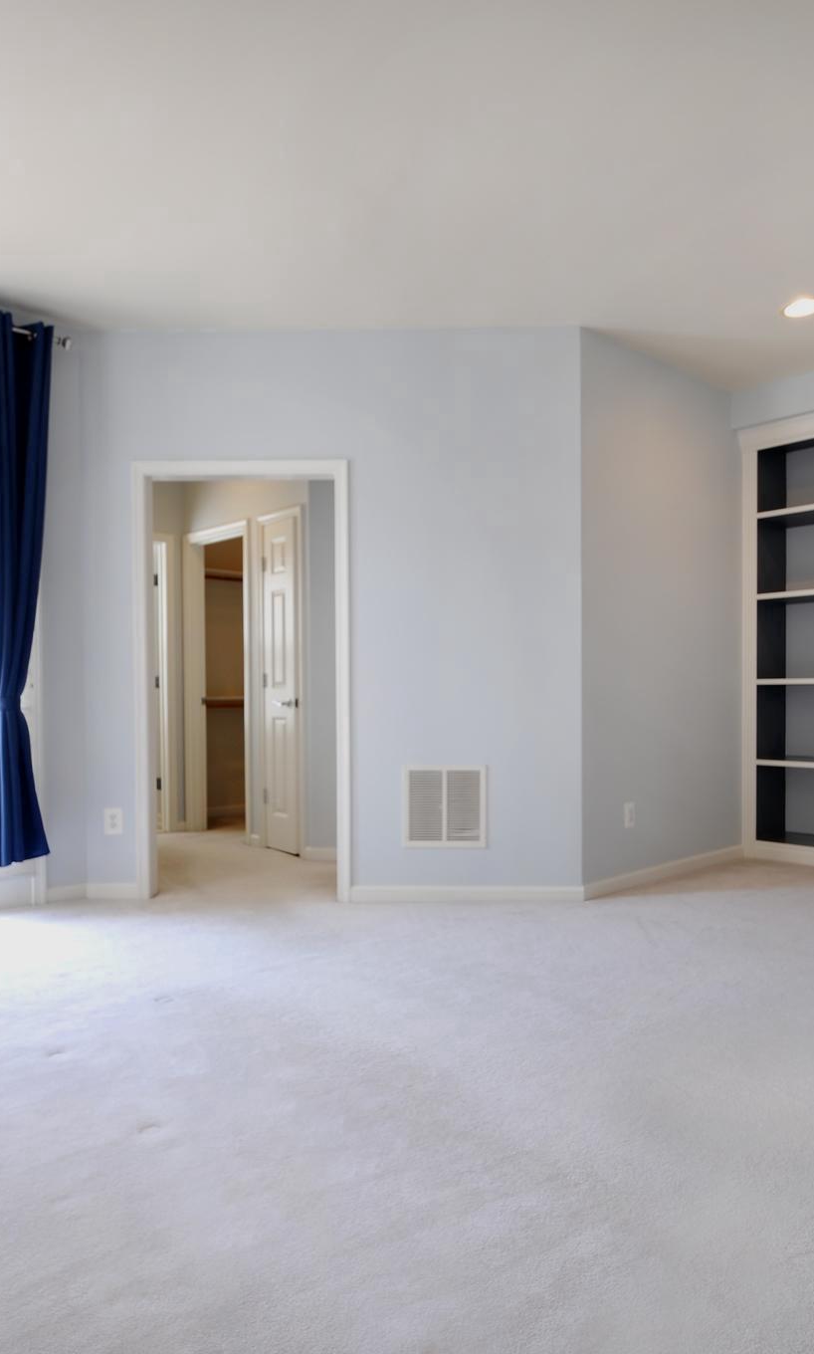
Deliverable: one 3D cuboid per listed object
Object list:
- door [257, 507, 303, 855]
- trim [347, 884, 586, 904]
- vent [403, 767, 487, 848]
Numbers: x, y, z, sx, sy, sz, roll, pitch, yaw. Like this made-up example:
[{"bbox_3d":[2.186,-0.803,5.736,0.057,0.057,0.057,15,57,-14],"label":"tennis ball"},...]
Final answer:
[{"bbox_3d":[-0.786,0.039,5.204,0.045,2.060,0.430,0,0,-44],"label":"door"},{"bbox_3d":[0.288,1.035,4.035,1.110,0.075,0.020,0,0,0],"label":"trim"},{"bbox_3d":[0.186,0.619,4.034,0.395,0.385,0.025,0,0,0],"label":"vent"}]

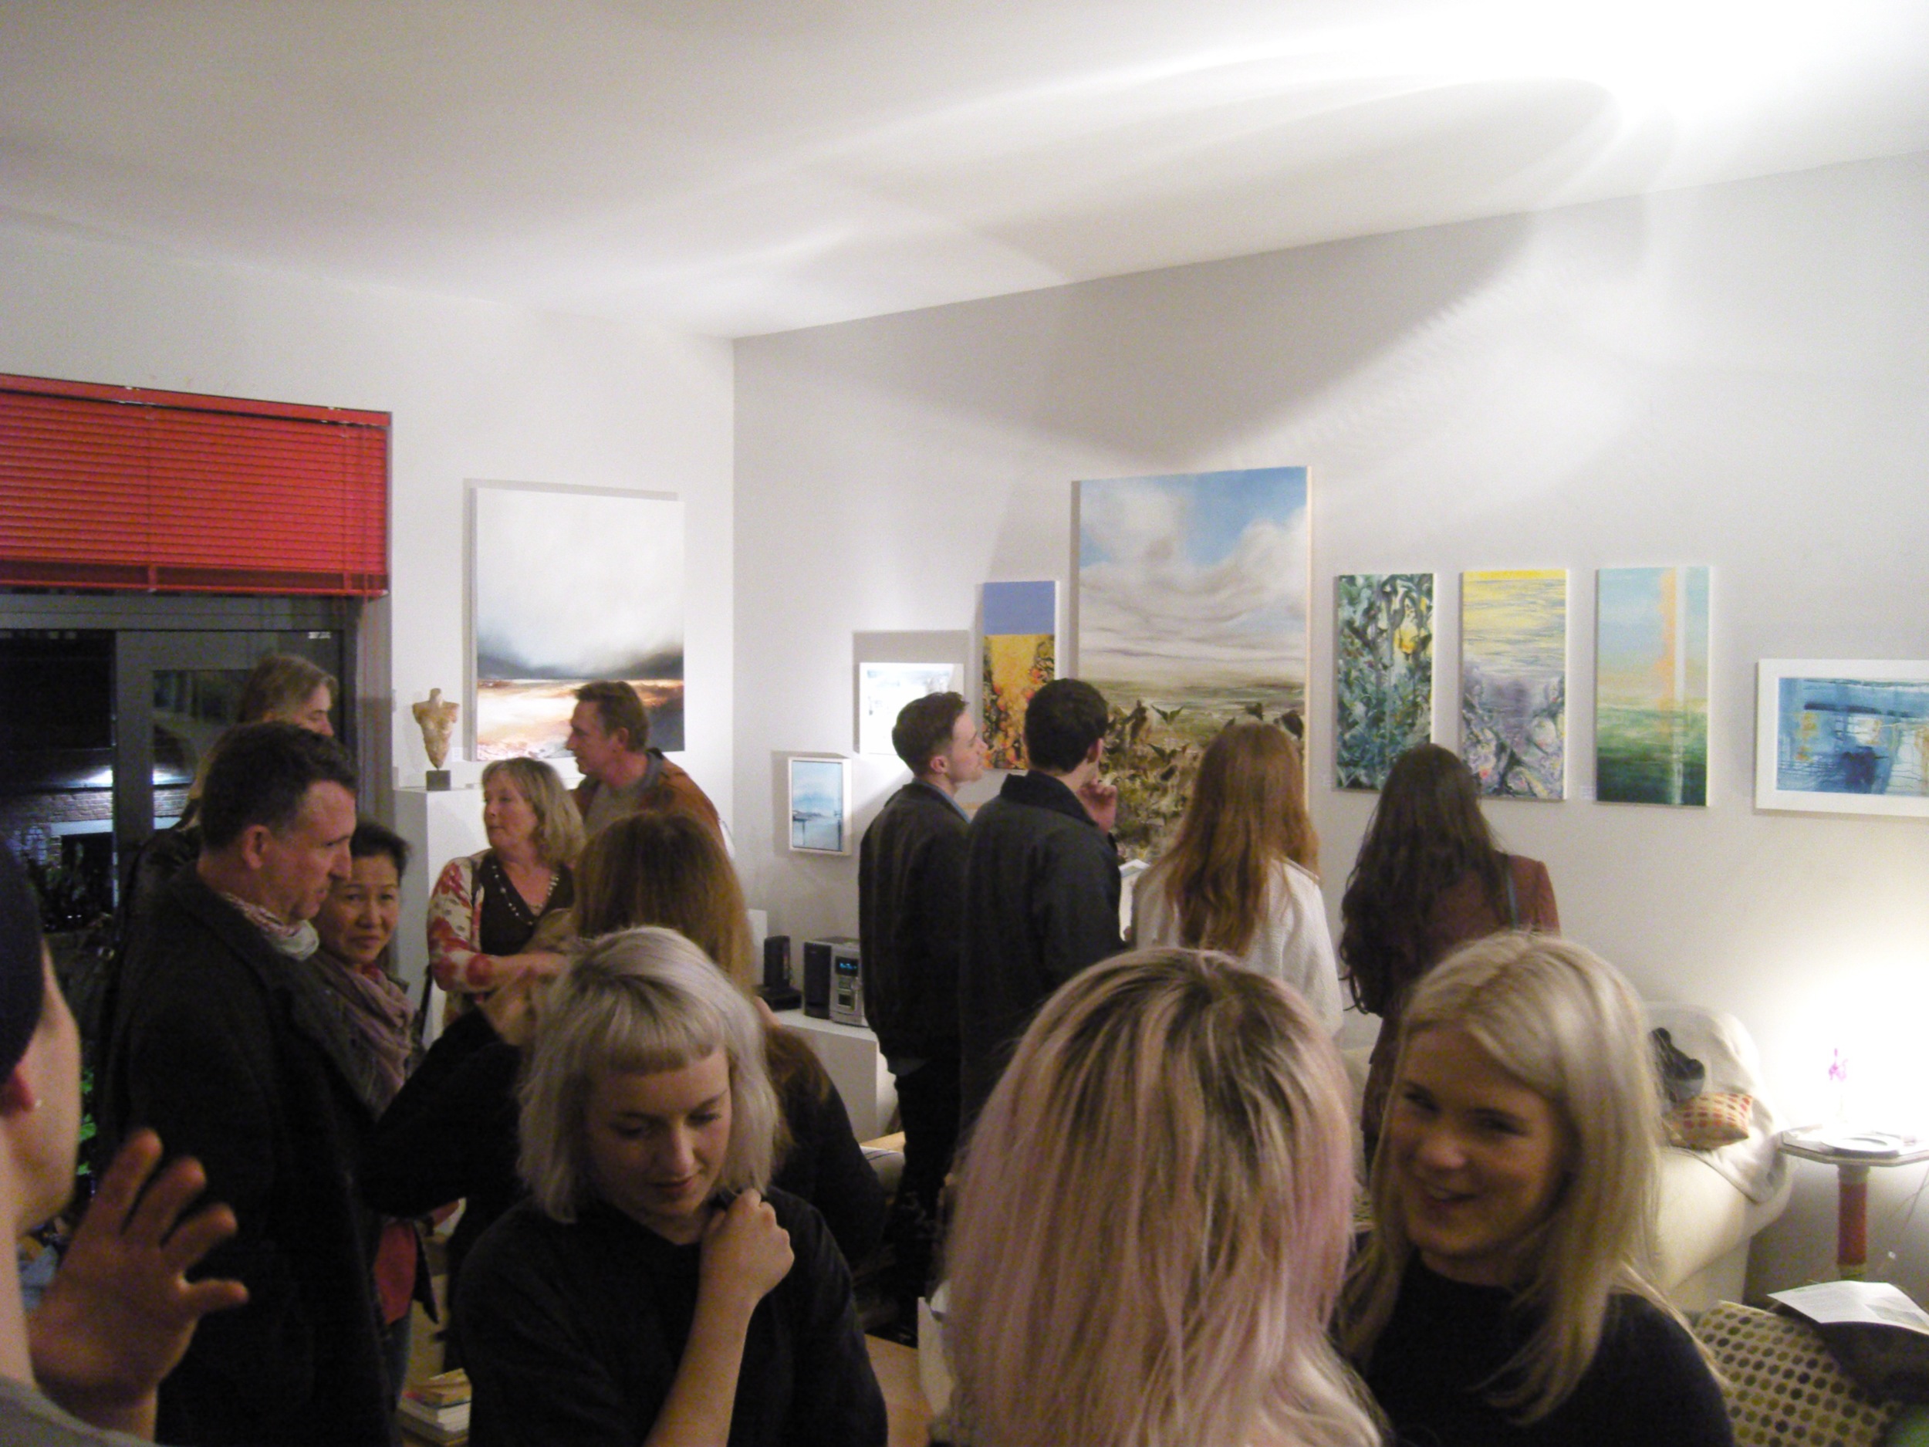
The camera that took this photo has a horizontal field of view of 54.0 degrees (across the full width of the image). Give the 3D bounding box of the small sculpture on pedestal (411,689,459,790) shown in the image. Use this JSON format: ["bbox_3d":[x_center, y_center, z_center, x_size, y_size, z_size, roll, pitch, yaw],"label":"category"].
[{"bbox_3d":[-1.628,0.051,5.830,0.148,0.310,0.090,-1,2,-18],"label":"small sculpture on pedestal"}]

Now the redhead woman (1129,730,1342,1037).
[{"bbox_3d":[0.607,0.846,4.232,0.500,1.690,0.360,0,2,8],"label":"redhead woman"}]

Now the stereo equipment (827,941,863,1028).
[{"bbox_3d":[-0.305,0.871,6.403,0.155,0.265,0.250,2,3,41],"label":"stereo equipment"}]

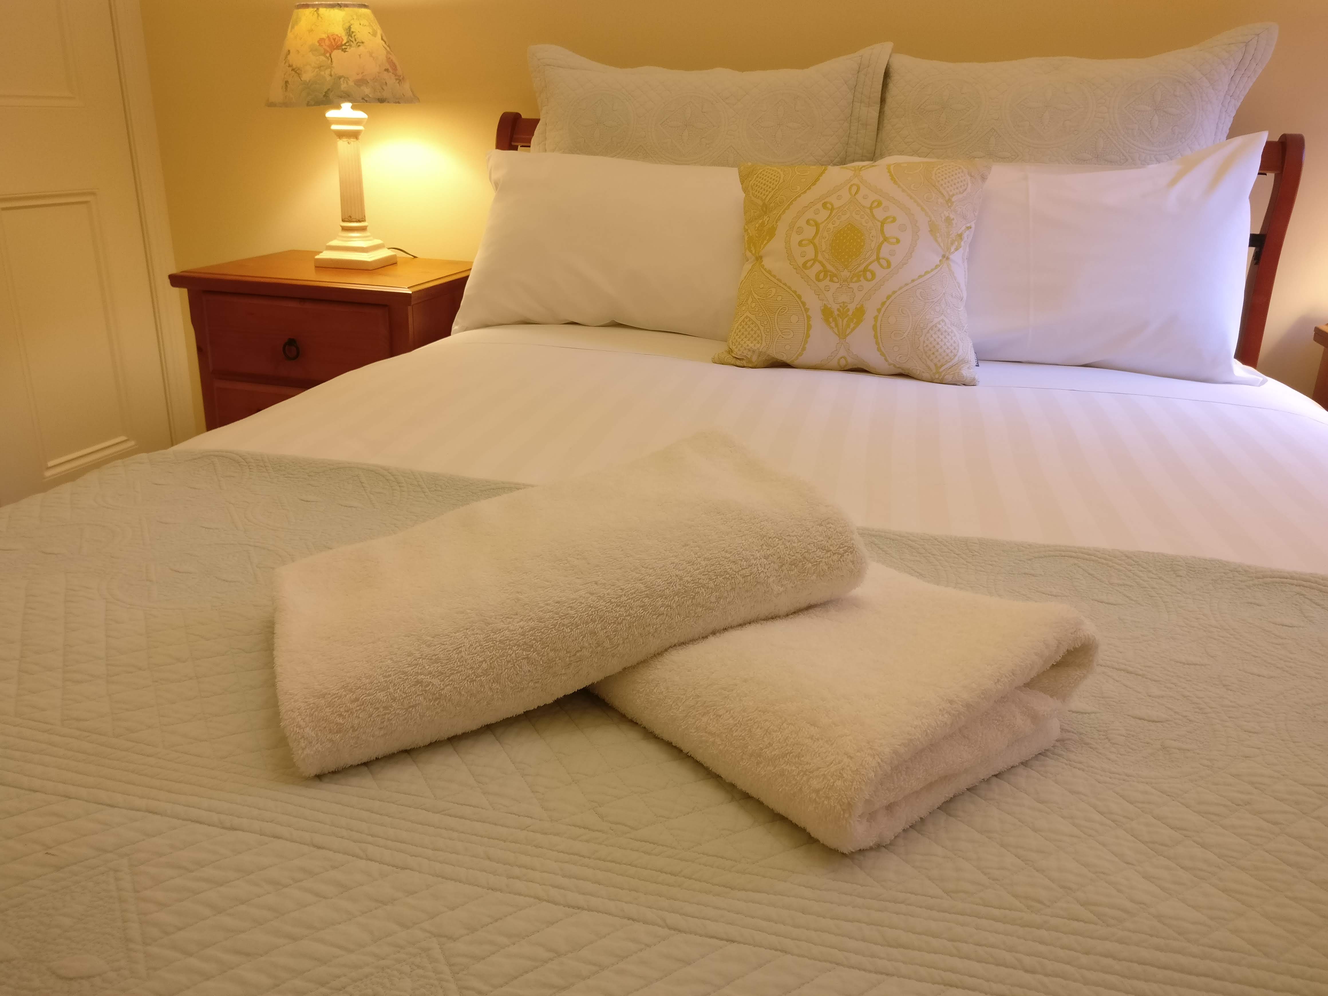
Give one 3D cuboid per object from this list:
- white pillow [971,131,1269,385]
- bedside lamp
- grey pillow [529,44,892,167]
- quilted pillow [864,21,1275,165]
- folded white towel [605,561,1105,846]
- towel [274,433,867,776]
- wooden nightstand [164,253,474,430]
[{"bbox_3d":[0.700,-0.462,1.924,0.680,0.435,0.160,7,-6,15],"label":"white pillow"},{"bbox_3d":[-0.682,-0.773,2.322,0.307,0.530,0.307,7,21,15],"label":"bedside lamp"},{"bbox_3d":[0.063,-0.630,2.146,0.720,0.530,0.150,7,7,15],"label":"grey pillow"},{"bbox_3d":[0.678,-0.557,1.985,0.720,0.530,0.150,7,7,15],"label":"quilted pillow"},{"bbox_3d":[0.075,0.097,0.830,0.244,0.076,0.396,-16,26,-38],"label":"folded white towel"},{"bbox_3d":[-0.088,0.062,0.835,0.396,0.068,0.232,-16,23,-15],"label":"towel"},{"bbox_3d":[-0.698,-0.196,2.445,0.545,0.640,0.450,7,21,15],"label":"wooden nightstand"}]

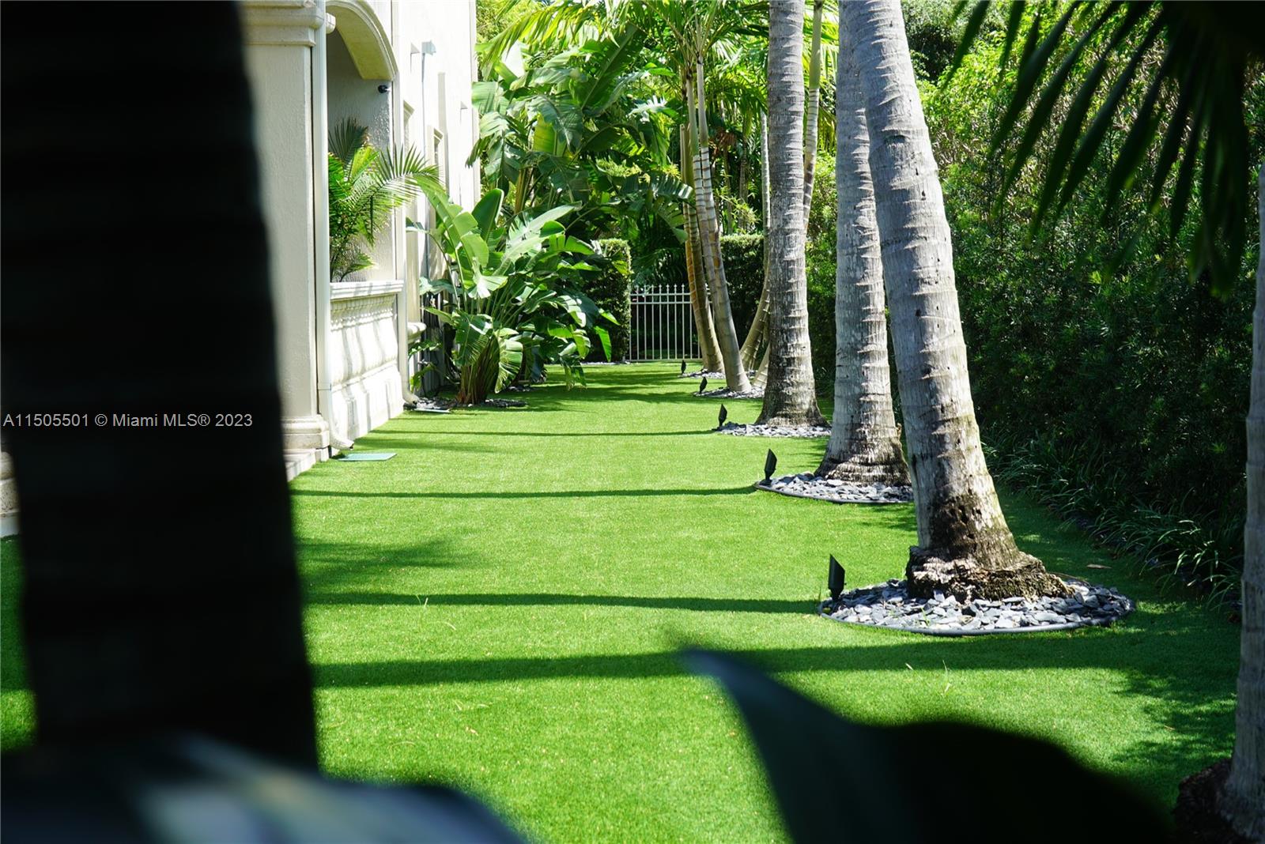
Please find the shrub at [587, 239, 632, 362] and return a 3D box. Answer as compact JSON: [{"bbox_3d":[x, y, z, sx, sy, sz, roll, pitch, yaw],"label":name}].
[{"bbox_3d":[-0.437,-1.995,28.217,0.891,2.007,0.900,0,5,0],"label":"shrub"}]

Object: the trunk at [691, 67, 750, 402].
[{"bbox_3d":[1.093,-2.426,21.281,0.757,4.067,0.450,0,5,0],"label":"trunk"}]

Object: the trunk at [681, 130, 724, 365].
[{"bbox_3d":[1.027,-2.574,25.375,0.641,3.652,0.400,0,5,0],"label":"trunk"}]

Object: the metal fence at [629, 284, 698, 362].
[{"bbox_3d":[0.619,-1.606,28.004,1.350,1.268,0.060,-1,5,-6],"label":"metal fence"}]

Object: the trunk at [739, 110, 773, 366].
[{"bbox_3d":[1.842,-2.624,25.371,0.524,3.752,0.400,0,5,0],"label":"trunk"}]

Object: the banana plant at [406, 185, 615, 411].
[{"bbox_3d":[-1.399,-1.513,19.985,2.397,2.472,2.100,0,5,0],"label":"banana plant"}]

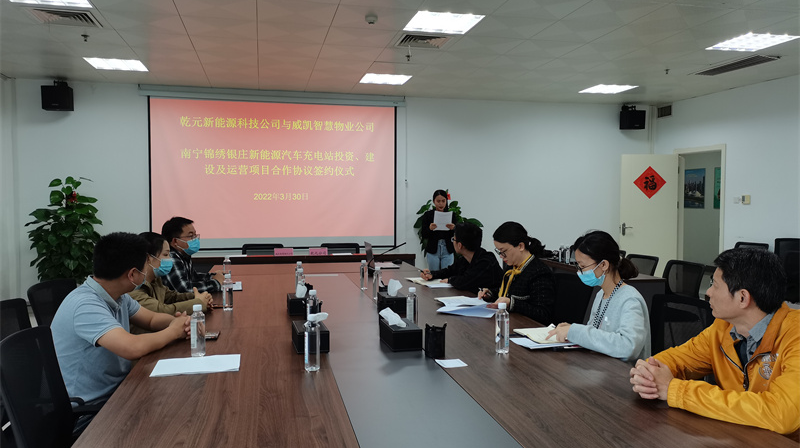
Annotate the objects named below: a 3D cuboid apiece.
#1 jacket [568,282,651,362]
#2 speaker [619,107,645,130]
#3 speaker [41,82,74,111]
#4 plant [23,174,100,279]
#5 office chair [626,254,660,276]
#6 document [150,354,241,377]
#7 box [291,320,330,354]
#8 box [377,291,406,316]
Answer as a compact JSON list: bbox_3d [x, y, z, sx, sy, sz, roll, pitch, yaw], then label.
[{"bbox_3d":[0.870,0.516,2.570,0.420,0.540,0.480,0,2,-4],"label":"jacket"},{"bbox_3d":[3.499,-1.588,9.044,0.340,0.300,0.260,0,10,-7],"label":"speaker"},{"bbox_3d":[-4.151,-1.516,7.286,0.280,0.275,0.240,0,2,-13],"label":"speaker"},{"bbox_3d":[-3.956,0.246,7.167,0.850,1.620,0.820,0,2,-13],"label":"plant"},{"bbox_3d":[1.983,0.724,5.367,0.580,0.880,0.580,0,2,-13],"label":"office chair"},{"bbox_3d":[-0.763,0.531,2.274,0.303,0.008,0.225,0,3,-13],"label":"document"},{"bbox_3d":[-0.395,0.498,2.656,0.131,0.090,0.262,0,3,-13],"label":"box"},{"bbox_3d":[-0.048,0.429,3.332,0.118,0.084,0.240,0,2,-13],"label":"box"}]

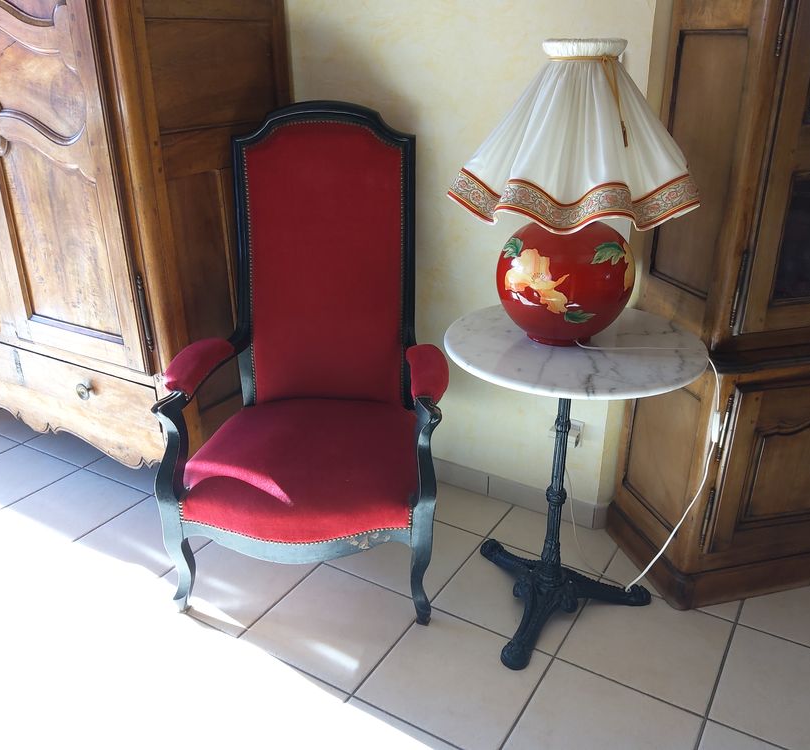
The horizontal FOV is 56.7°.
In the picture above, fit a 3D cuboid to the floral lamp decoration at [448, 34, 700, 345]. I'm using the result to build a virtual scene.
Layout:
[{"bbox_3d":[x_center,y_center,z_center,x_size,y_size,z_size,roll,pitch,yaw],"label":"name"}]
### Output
[{"bbox_3d":[0.344,-0.362,1.538,0.505,0.600,0.505,0,23,0],"label":"floral lamp decoration"}]

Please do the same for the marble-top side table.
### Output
[{"bbox_3d":[0.370,0.247,1.782,0.550,0.712,0.550,0,23,0],"label":"marble-top side table"}]

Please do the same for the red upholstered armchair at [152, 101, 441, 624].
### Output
[{"bbox_3d":[-0.225,-0.058,1.910,0.675,1.178,0.700,1,23,4],"label":"red upholstered armchair"}]

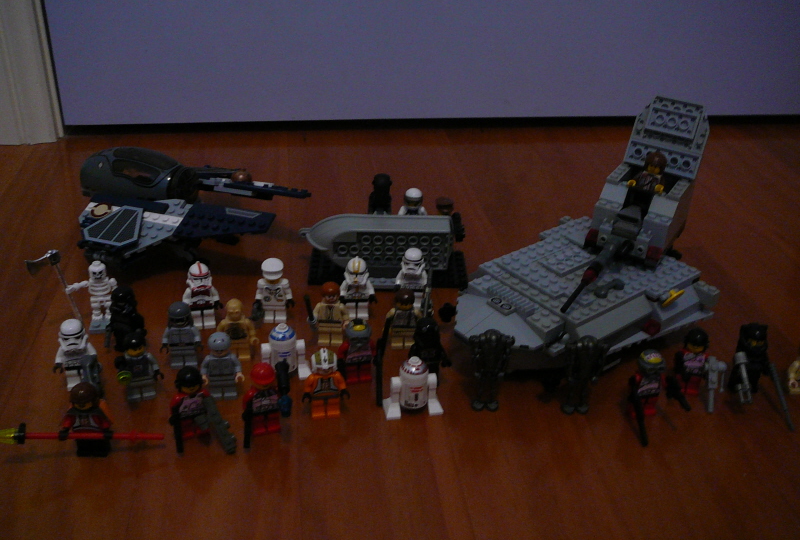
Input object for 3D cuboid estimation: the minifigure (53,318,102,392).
[{"bbox_3d":[-0.184,0.049,0.464,0.028,0.043,0.017,-5,26,-12],"label":"minifigure"}]

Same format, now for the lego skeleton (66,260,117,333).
[{"bbox_3d":[-0.190,0.017,0.498,0.032,0.044,0.015,-1,29,-5],"label":"lego skeleton"}]

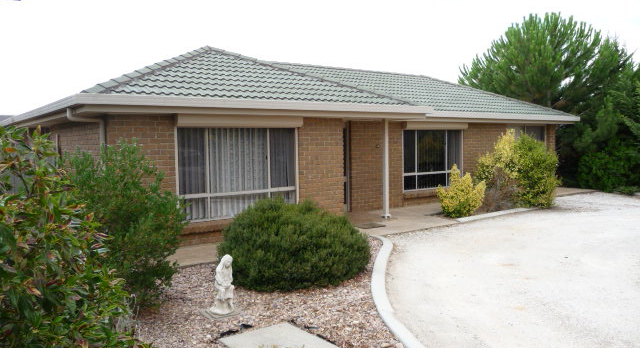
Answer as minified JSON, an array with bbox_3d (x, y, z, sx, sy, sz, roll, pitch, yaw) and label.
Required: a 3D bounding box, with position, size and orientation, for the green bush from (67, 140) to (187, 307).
[{"bbox_3d":[-2.160,0.523,5.750,1.280,1.750,1.280,-4,5,-36],"label":"green bush"}]

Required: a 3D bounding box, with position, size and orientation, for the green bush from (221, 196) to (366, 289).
[{"bbox_3d":[-0.337,0.801,6.850,2.000,1.000,1.900,-1,4,0],"label":"green bush"}]

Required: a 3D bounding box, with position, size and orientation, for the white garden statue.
[{"bbox_3d":[-0.979,1.092,5.170,0.250,0.580,0.260,-3,5,-33],"label":"white garden statue"}]

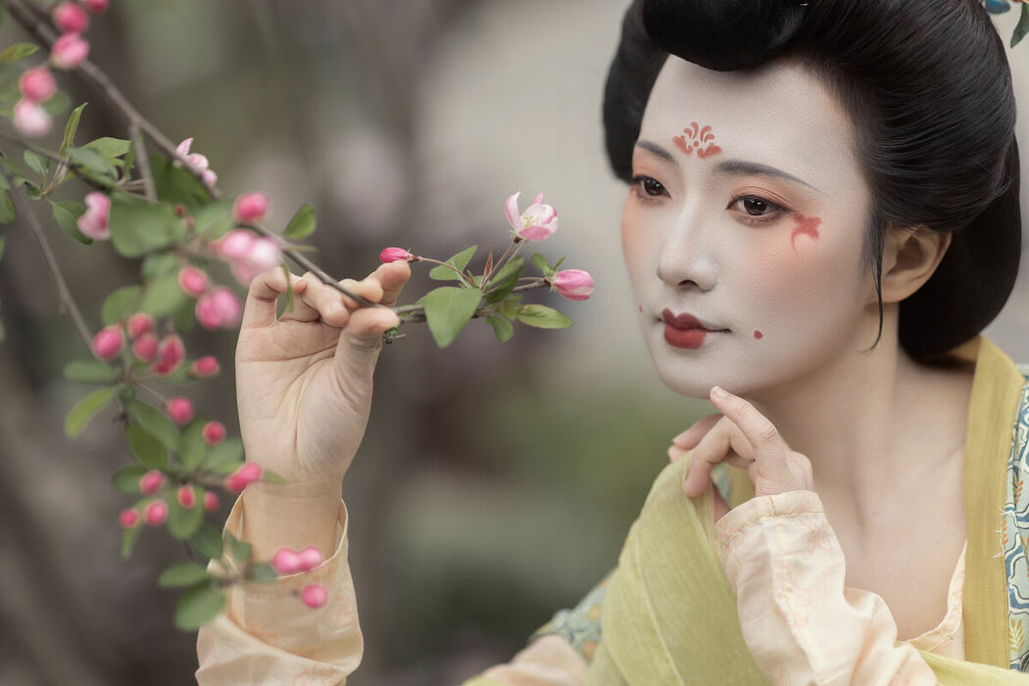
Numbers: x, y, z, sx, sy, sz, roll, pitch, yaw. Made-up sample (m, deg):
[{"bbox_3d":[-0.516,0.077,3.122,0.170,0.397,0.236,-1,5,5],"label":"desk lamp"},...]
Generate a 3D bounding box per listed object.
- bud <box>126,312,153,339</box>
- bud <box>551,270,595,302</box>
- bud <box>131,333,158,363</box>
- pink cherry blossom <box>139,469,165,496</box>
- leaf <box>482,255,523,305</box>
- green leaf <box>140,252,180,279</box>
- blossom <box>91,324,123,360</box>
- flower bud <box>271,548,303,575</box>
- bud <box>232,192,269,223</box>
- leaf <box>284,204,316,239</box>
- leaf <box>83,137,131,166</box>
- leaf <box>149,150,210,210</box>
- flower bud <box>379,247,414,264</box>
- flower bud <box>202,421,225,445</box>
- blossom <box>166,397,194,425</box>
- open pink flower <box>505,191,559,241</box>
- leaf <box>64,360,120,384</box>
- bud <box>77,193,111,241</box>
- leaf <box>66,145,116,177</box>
[{"bbox_3d":[-0.188,-0.009,1.220,0.013,0.014,0.013,6,6,0],"label":"bud"},{"bbox_3d":[0.031,-0.031,1.280,0.022,0.016,0.016,5,0,3],"label":"bud"},{"bbox_3d":[-0.185,0.002,1.215,0.012,0.016,0.012,9,6,0],"label":"bud"},{"bbox_3d":[-0.178,0.068,1.190,0.014,0.011,0.011,-50,-2,-38],"label":"pink cherry blossom"},{"bbox_3d":[-0.006,-0.033,1.285,0.014,0.033,0.014,41,11,0],"label":"leaf"},{"bbox_3d":[-0.176,-0.039,1.210,0.021,0.015,0.008,-6,0,-2],"label":"green leaf"},{"bbox_3d":[-0.200,0.000,1.190,0.015,0.018,0.015,-14,6,0],"label":"blossom"},{"bbox_3d":[-0.112,0.107,1.190,0.014,0.013,0.013,18,18,0],"label":"flower bud"},{"bbox_3d":[-0.130,-0.067,1.200,0.017,0.016,0.015,11,6,0],"label":"bud"},{"bbox_3d":[-0.109,-0.062,1.230,0.011,0.021,0.005,37,0,30],"label":"leaf"},{"bbox_3d":[-0.208,-0.098,1.240,0.026,0.005,0.014,-6,45,-8],"label":"leaf"},{"bbox_3d":[-0.176,-0.086,1.280,0.032,0.030,0.016,0,2,0],"label":"leaf"},{"bbox_3d":[-0.062,-0.046,1.280,0.019,0.009,0.009,6,0,0],"label":"flower bud"},{"bbox_3d":[-0.148,0.044,1.200,0.011,0.013,0.011,0,2,0],"label":"flower bud"},{"bbox_3d":[-0.164,0.033,1.190,0.012,0.012,0.014,-1,24,-33],"label":"blossom"},{"bbox_3d":[0.009,-0.067,1.290,0.028,0.026,0.027,17,19,-16],"label":"open pink flower"},{"bbox_3d":[-0.207,0.014,1.190,0.027,0.013,0.005,0,-41,-6],"label":"leaf"},{"bbox_3d":[-0.216,-0.066,1.250,0.020,0.025,0.019,1,2,22],"label":"bud"},{"bbox_3d":[-0.210,-0.090,1.200,0.025,0.014,0.014,11,16,0],"label":"leaf"}]

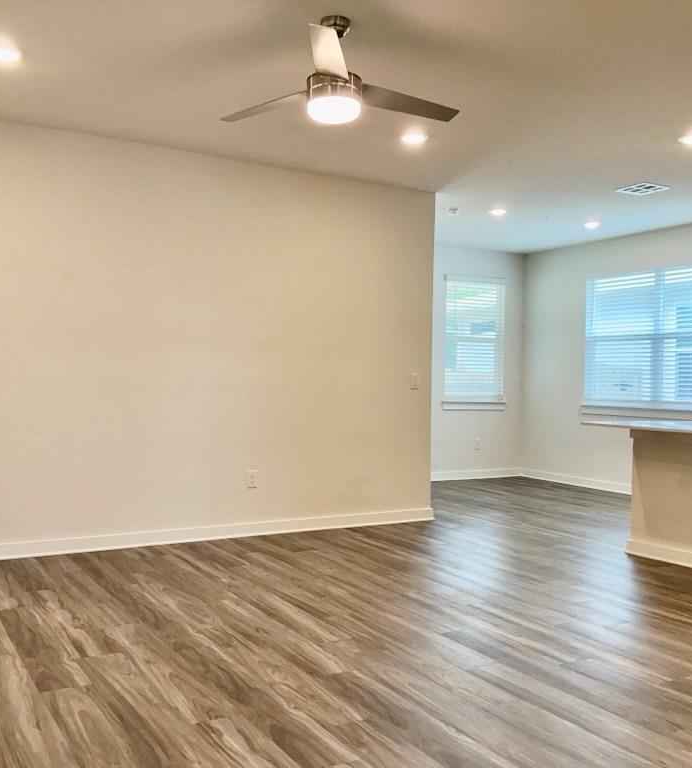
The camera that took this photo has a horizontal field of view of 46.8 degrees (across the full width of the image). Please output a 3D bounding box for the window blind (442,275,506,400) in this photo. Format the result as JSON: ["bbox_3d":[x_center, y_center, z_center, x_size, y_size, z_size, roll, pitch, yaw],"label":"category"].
[{"bbox_3d":[1.561,-0.527,9.612,0.918,1.506,0.060,1,0,-30],"label":"window blind"}]

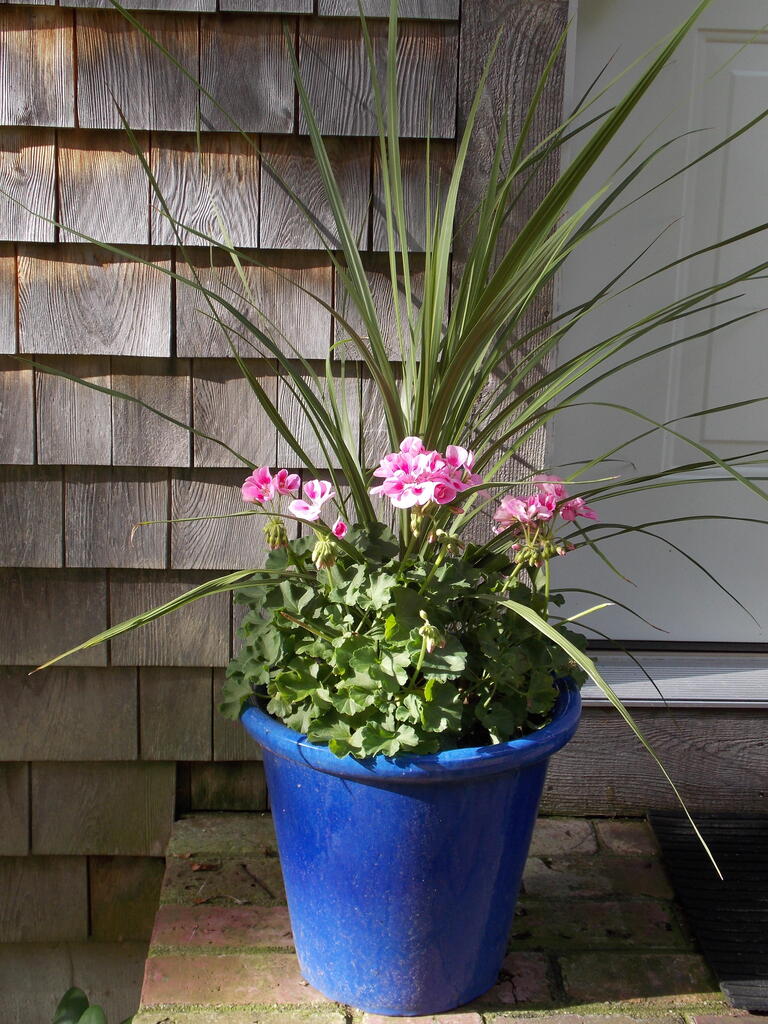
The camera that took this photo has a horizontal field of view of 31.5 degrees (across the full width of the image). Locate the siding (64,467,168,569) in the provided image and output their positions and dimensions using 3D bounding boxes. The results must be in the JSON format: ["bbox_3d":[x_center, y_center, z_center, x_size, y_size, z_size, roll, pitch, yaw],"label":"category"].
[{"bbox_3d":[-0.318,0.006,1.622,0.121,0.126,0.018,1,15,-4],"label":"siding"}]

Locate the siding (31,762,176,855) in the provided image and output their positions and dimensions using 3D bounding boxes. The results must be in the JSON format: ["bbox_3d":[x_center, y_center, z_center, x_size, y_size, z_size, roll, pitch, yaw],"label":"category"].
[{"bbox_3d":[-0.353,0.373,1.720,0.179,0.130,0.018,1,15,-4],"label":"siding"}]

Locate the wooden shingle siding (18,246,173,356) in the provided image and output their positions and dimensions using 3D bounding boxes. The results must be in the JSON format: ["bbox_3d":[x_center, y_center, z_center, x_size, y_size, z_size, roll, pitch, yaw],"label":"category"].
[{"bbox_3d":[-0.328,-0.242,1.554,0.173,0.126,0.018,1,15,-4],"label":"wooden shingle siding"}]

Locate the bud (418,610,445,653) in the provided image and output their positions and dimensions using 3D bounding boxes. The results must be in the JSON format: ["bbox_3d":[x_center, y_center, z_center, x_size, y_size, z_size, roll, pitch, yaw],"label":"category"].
[{"bbox_3d":[0.044,0.111,1.249,0.024,0.038,0.023,1,14,-3],"label":"bud"}]

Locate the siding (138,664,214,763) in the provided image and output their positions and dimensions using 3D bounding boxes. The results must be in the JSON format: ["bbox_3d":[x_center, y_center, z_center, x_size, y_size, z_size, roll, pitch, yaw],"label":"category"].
[{"bbox_3d":[-0.258,0.250,1.692,0.090,0.125,0.016,1,14,-3],"label":"siding"}]

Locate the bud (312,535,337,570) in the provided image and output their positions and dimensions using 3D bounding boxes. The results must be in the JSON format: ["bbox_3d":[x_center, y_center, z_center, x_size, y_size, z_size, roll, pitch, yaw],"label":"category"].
[{"bbox_3d":[-0.057,0.039,1.298,0.023,0.034,0.022,1,14,-3],"label":"bud"}]

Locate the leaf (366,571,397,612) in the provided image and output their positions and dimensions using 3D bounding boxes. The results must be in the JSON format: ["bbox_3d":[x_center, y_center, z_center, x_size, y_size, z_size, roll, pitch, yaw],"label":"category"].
[{"bbox_3d":[-0.003,0.074,1.269,0.030,0.034,0.022,1,14,-3],"label":"leaf"}]

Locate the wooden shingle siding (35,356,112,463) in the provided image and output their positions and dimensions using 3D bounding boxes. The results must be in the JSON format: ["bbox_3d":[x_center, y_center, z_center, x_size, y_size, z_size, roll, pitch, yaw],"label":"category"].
[{"bbox_3d":[-0.361,-0.119,1.593,0.088,0.131,0.016,1,14,-3],"label":"wooden shingle siding"}]

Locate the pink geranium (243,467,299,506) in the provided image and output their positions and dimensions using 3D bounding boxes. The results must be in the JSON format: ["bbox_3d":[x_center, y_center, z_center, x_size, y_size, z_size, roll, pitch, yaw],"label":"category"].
[{"bbox_3d":[-0.109,-0.025,1.310,0.057,0.034,0.045,1,14,-3],"label":"pink geranium"}]

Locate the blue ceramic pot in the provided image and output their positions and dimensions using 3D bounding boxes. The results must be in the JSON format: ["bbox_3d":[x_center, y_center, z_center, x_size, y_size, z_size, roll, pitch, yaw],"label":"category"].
[{"bbox_3d":[0.023,0.318,1.395,0.338,0.302,0.338,1,14,-3],"label":"blue ceramic pot"}]

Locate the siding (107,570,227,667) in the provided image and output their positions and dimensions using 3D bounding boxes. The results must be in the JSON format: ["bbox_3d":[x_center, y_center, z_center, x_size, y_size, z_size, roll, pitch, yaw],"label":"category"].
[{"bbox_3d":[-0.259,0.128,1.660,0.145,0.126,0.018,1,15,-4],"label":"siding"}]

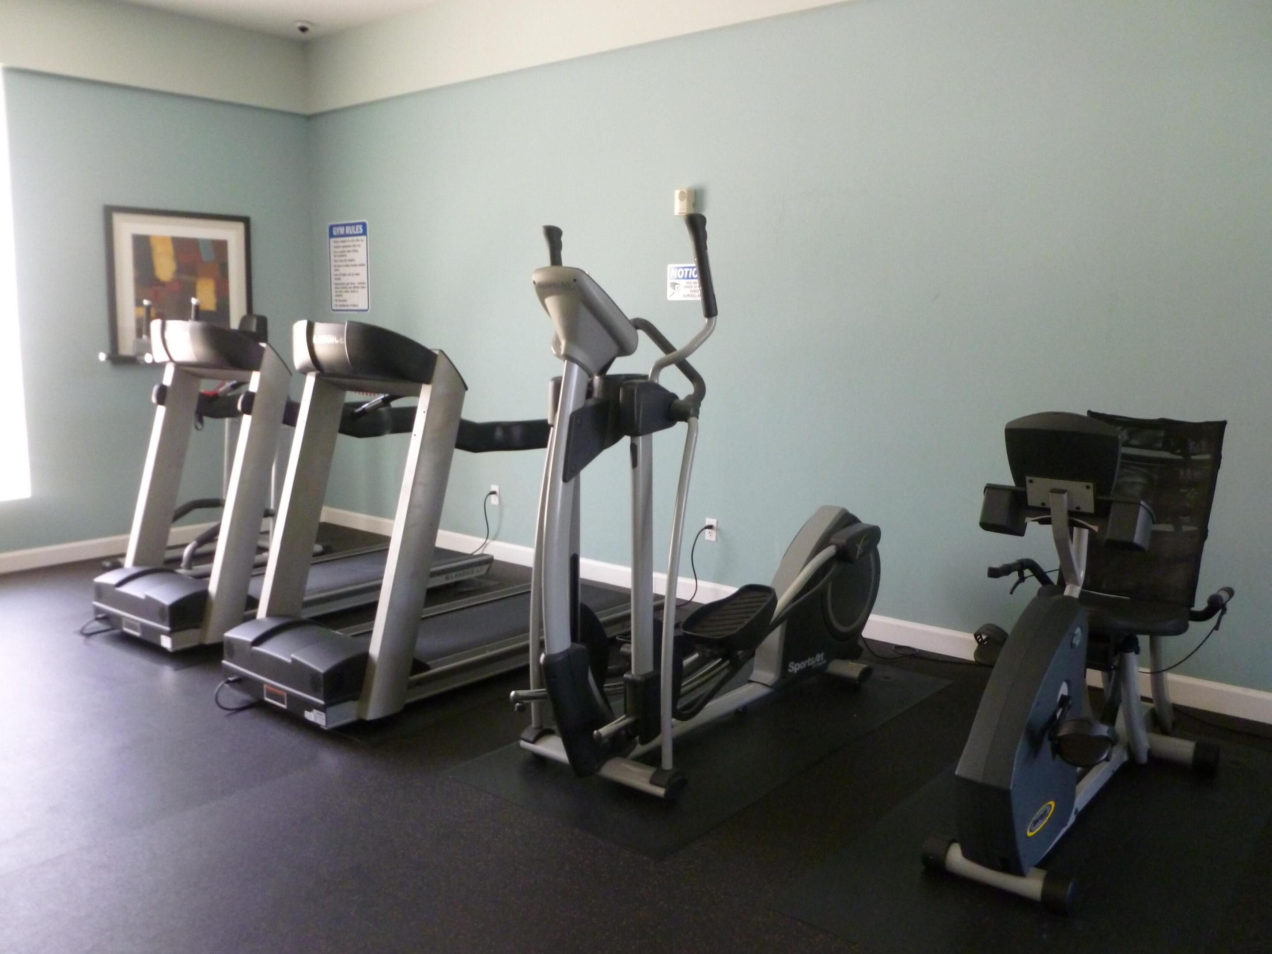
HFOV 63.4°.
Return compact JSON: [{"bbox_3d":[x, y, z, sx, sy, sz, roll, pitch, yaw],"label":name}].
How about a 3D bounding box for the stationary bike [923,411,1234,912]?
[{"bbox_3d":[1.360,0.381,3.039,0.665,1.219,1.521,7,10,38],"label":"stationary bike"}]

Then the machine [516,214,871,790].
[{"bbox_3d":[0.342,0.004,3.767,0.685,1.742,1.954,6,10,36],"label":"machine"}]

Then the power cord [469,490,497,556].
[{"bbox_3d":[-0.942,0.293,6.255,0.151,0.413,0.151,7,11,39],"label":"power cord"}]

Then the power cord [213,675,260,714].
[{"bbox_3d":[-1.511,0.803,3.873,0.131,0.101,0.131,7,11,39],"label":"power cord"}]

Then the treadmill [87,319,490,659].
[{"bbox_3d":[-1.662,-0.069,5.235,0.826,1.440,1.909,7,10,38],"label":"treadmill"}]

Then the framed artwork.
[{"bbox_3d":[-2.852,-1.195,6.495,0.035,0.937,0.937,7,11,39],"label":"framed artwork"}]

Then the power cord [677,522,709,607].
[{"bbox_3d":[0.293,0.457,5.249,0.121,0.413,0.151,7,11,39],"label":"power cord"}]

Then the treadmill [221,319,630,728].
[{"bbox_3d":[-0.713,0.060,4.387,0.826,1.440,1.909,7,11,40],"label":"treadmill"}]

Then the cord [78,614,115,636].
[{"bbox_3d":[-2.465,0.671,4.748,0.151,0.101,0.131,7,11,39],"label":"cord"}]

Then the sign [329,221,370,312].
[{"bbox_3d":[-1.944,-1.415,6.975,0.453,0.609,0.010,7,11,39],"label":"sign"}]

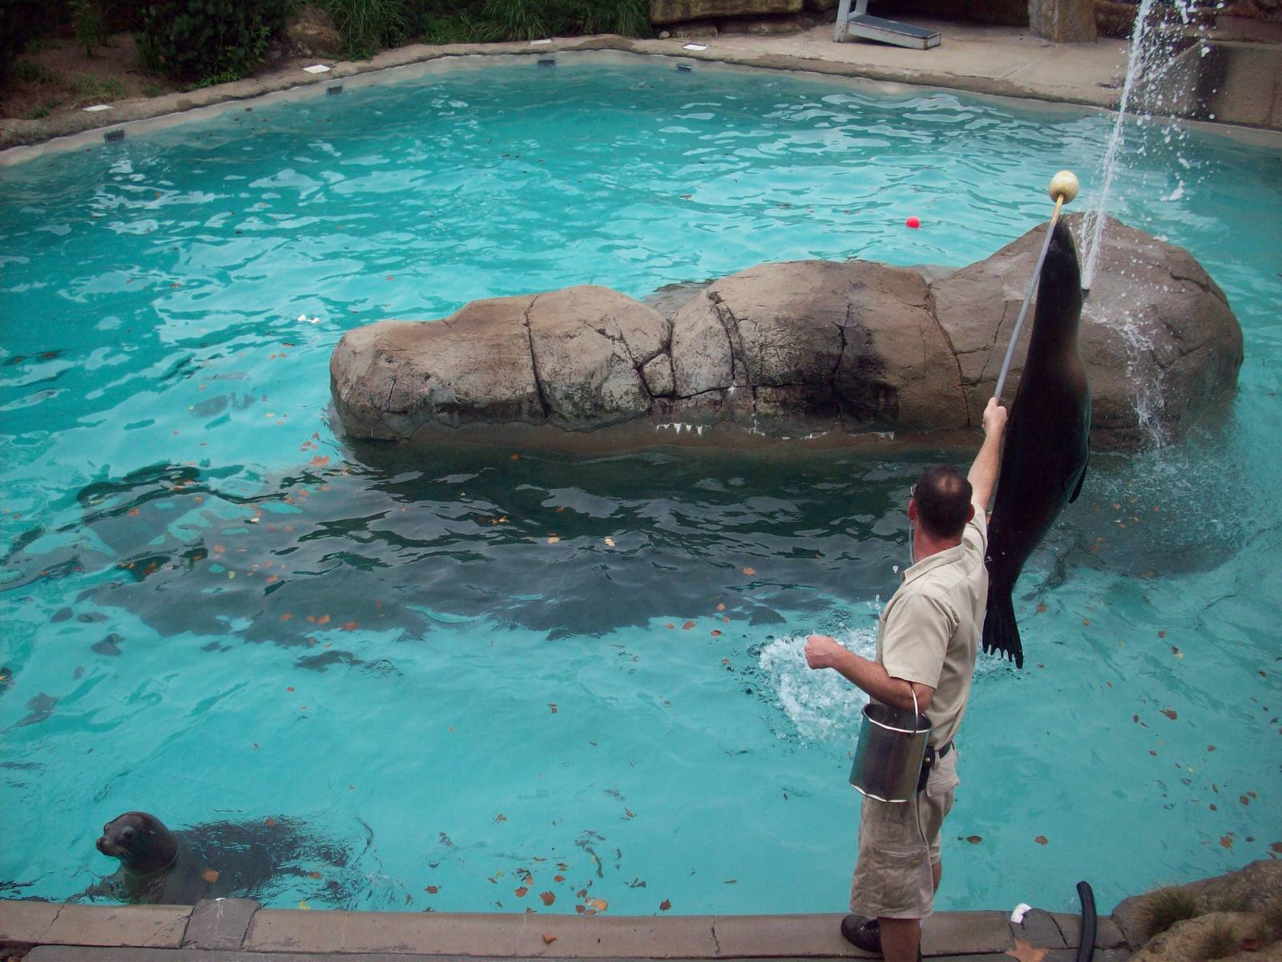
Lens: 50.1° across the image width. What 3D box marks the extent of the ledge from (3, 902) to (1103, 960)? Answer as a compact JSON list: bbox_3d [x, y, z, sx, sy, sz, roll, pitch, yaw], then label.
[{"bbox_3d":[-0.320,1.563,4.580,3.800,0.160,0.220,0,28,-1],"label":"ledge"}]

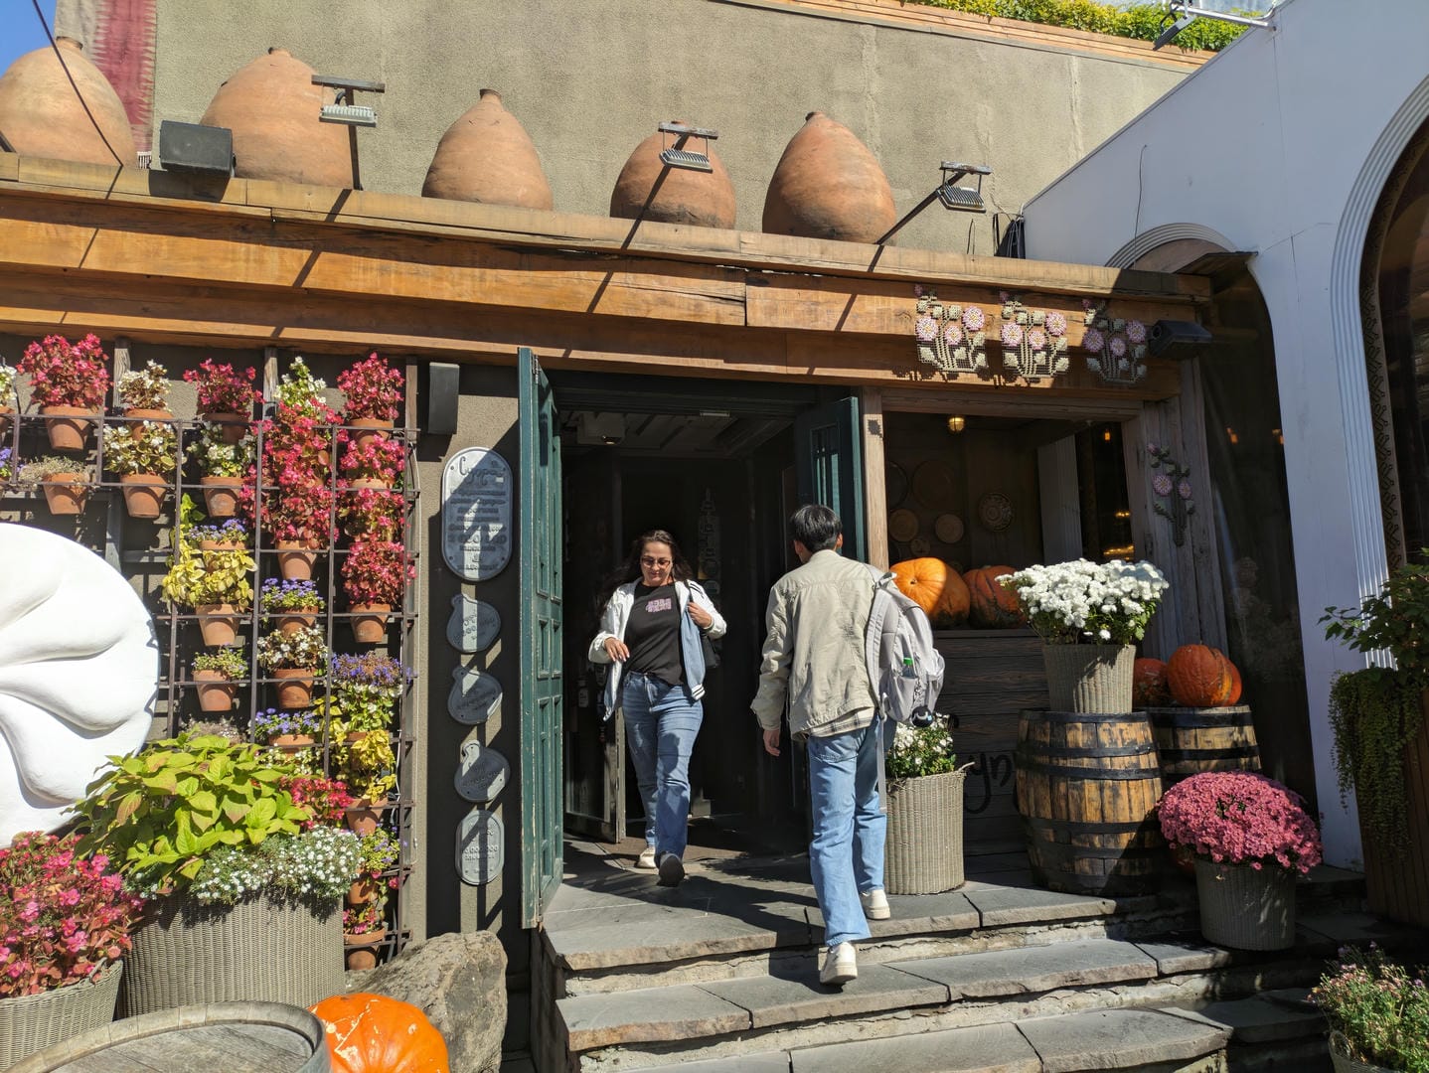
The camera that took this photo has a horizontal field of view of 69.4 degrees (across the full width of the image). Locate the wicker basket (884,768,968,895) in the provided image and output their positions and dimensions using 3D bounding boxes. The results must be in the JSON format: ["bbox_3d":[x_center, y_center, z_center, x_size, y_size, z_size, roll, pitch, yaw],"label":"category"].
[{"bbox_3d":[0.911,1.387,4.940,0.511,0.521,0.511,1,-7,-18],"label":"wicker basket"}]

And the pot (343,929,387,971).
[{"bbox_3d":[-1.521,1.802,4.502,0.186,0.172,0.186,1,-7,-18],"label":"pot"}]

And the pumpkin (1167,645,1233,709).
[{"bbox_3d":[2.213,0.632,4.710,0.295,0.285,0.295,1,-7,-17],"label":"pumpkin"}]

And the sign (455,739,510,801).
[{"bbox_3d":[-1.029,1.044,4.580,0.245,0.270,0.030,1,-7,-17],"label":"sign"}]

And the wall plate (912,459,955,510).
[{"bbox_3d":[1.457,-0.343,6.850,0.332,0.332,0.045,1,-7,-18],"label":"wall plate"}]

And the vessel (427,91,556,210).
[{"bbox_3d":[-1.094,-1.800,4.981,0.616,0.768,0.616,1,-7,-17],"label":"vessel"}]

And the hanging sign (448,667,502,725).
[{"bbox_3d":[-1.128,0.752,4.865,0.247,0.271,0.025,1,-7,-18],"label":"hanging sign"}]

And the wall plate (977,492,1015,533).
[{"bbox_3d":[1.789,-0.159,6.574,0.272,0.272,0.040,1,-7,-17],"label":"wall plate"}]

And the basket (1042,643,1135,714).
[{"bbox_3d":[1.795,0.681,4.974,0.432,0.317,0.432,1,-7,-18],"label":"basket"}]

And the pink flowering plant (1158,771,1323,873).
[{"bbox_3d":[2.104,1.141,4.136,0.620,0.370,0.600,1,-7,-17],"label":"pink flowering plant"}]

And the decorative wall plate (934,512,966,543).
[{"bbox_3d":[1.437,-0.051,6.313,0.190,0.190,0.030,1,-7,-17],"label":"decorative wall plate"}]

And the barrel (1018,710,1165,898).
[{"bbox_3d":[1.766,1.225,4.875,0.656,0.785,0.656,1,-7,-18],"label":"barrel"}]

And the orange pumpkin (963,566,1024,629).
[{"bbox_3d":[1.583,0.348,5.773,0.380,0.370,0.380,1,-7,-17],"label":"orange pumpkin"}]

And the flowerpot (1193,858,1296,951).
[{"bbox_3d":[2.221,1.512,4.317,0.385,0.328,0.385,1,-7,-18],"label":"flowerpot"}]

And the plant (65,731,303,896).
[{"bbox_3d":[-1.649,0.884,3.283,0.680,0.500,0.620,1,-7,-17],"label":"plant"}]

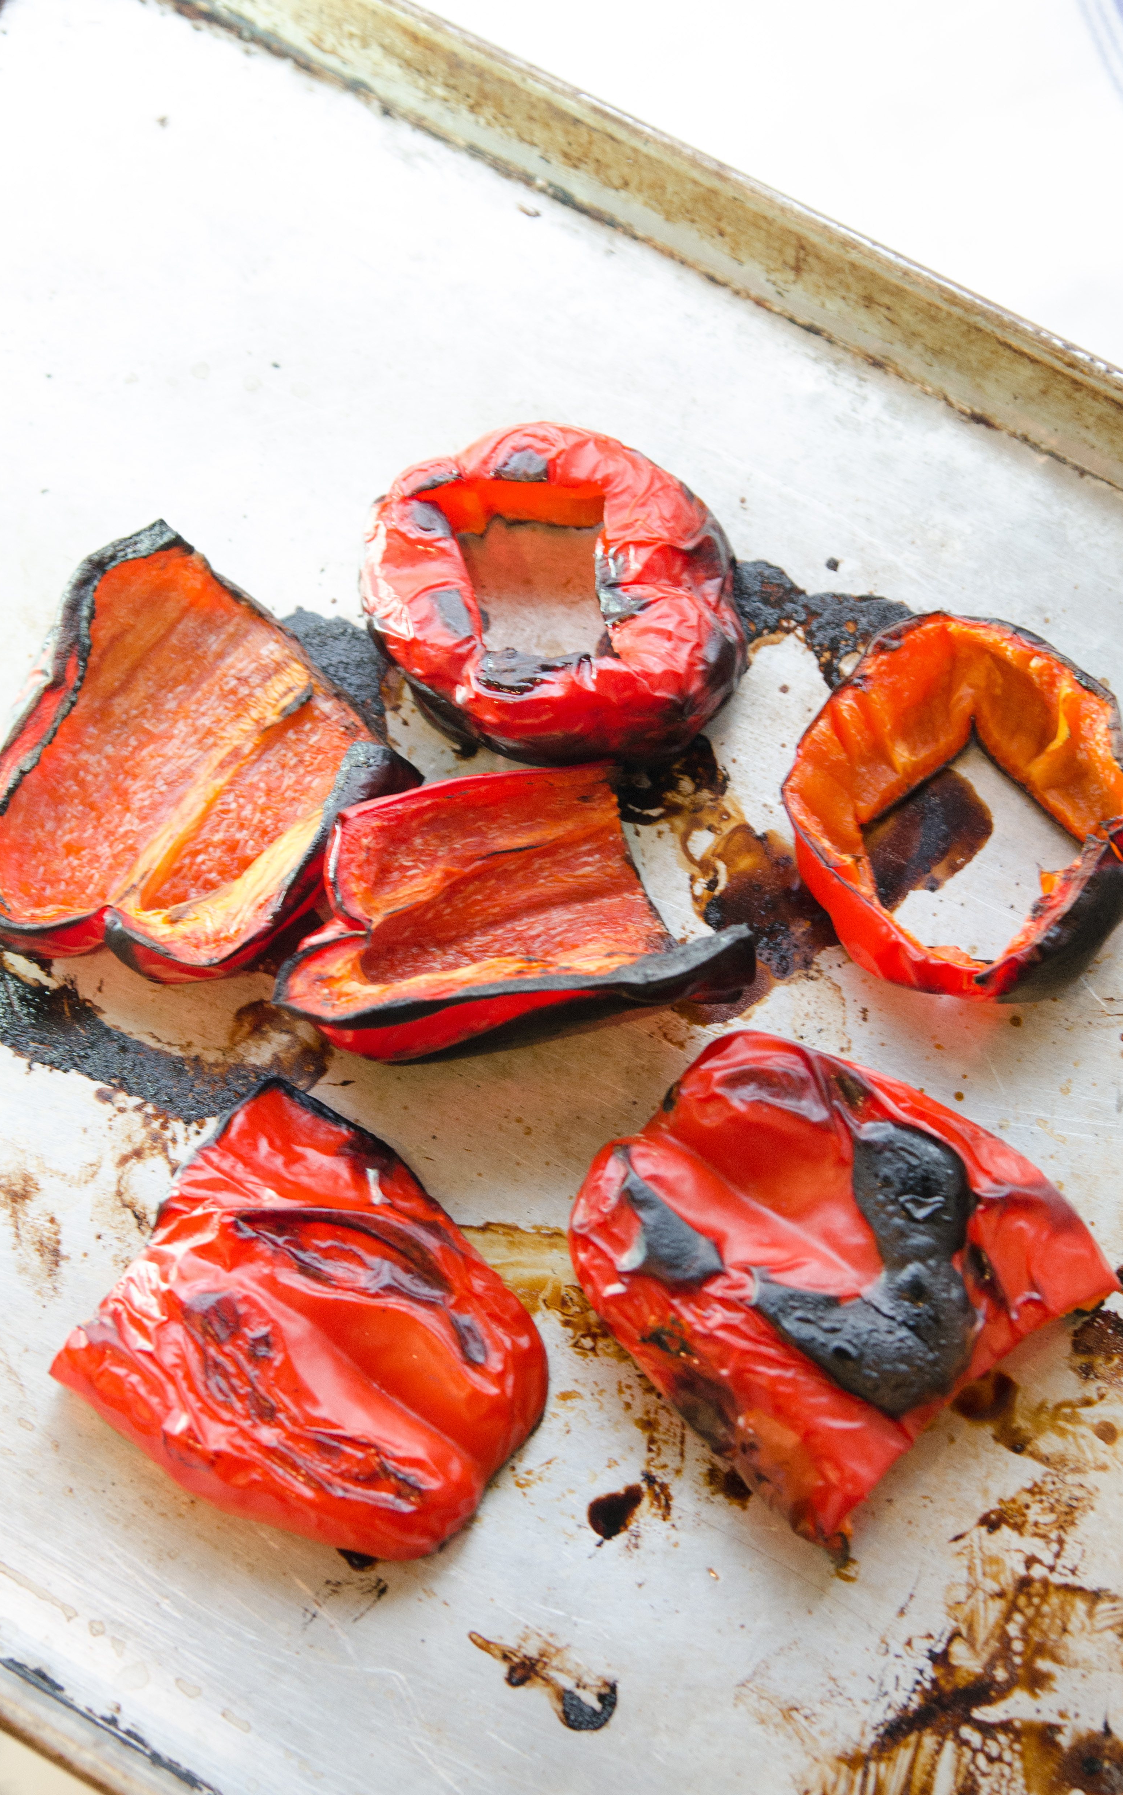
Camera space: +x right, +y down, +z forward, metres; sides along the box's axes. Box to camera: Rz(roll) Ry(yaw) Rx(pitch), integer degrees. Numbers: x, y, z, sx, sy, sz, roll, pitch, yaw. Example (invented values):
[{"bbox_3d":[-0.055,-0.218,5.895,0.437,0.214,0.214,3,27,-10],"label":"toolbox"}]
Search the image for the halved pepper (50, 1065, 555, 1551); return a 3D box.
[{"bbox_3d":[-0.043,0.081,0.697,0.082,0.028,0.070,33,69,14],"label":"halved pepper"}]

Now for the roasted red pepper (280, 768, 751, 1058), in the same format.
[{"bbox_3d":[-0.009,0.005,0.731,0.088,0.030,0.050,-7,66,-4],"label":"roasted red pepper"}]

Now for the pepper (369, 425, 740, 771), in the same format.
[{"bbox_3d":[-0.002,-0.062,0.762,0.076,0.030,0.075,0,66,0],"label":"pepper"}]

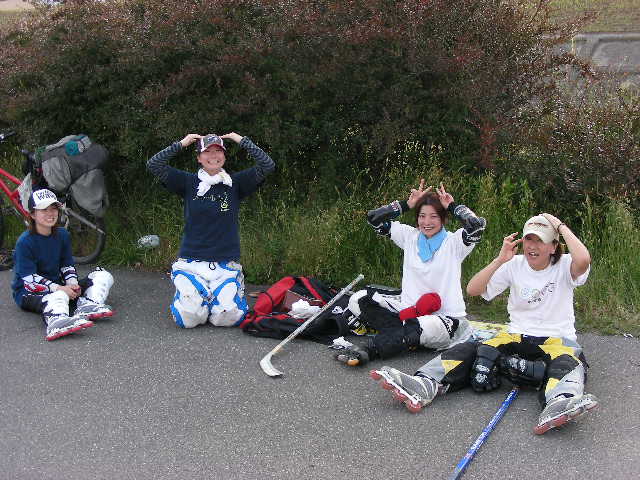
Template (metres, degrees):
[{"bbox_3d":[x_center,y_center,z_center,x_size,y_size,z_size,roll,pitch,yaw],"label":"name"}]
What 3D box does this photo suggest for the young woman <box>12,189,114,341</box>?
[{"bbox_3d":[-1.558,0.084,5.392,0.512,0.790,0.941,-7,13,-34],"label":"young woman"}]

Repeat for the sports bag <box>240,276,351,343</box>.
[{"bbox_3d":[-0.100,0.397,5.159,0.580,0.260,0.380,5,12,27],"label":"sports bag"}]

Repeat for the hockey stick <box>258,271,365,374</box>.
[{"bbox_3d":[0.054,0.445,4.998,0.221,0.070,1.421,2,19,27],"label":"hockey stick"}]

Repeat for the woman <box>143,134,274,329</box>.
[{"bbox_3d":[-0.642,-0.095,5.393,0.738,1.140,0.599,-1,11,-4],"label":"woman"}]

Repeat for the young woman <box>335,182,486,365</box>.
[{"bbox_3d":[0.466,0.149,4.711,0.695,0.910,0.685,5,12,25],"label":"young woman"}]

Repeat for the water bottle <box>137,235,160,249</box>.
[{"bbox_3d":[-1.376,0.012,7.121,0.220,0.090,0.090,-2,10,-26],"label":"water bottle"}]

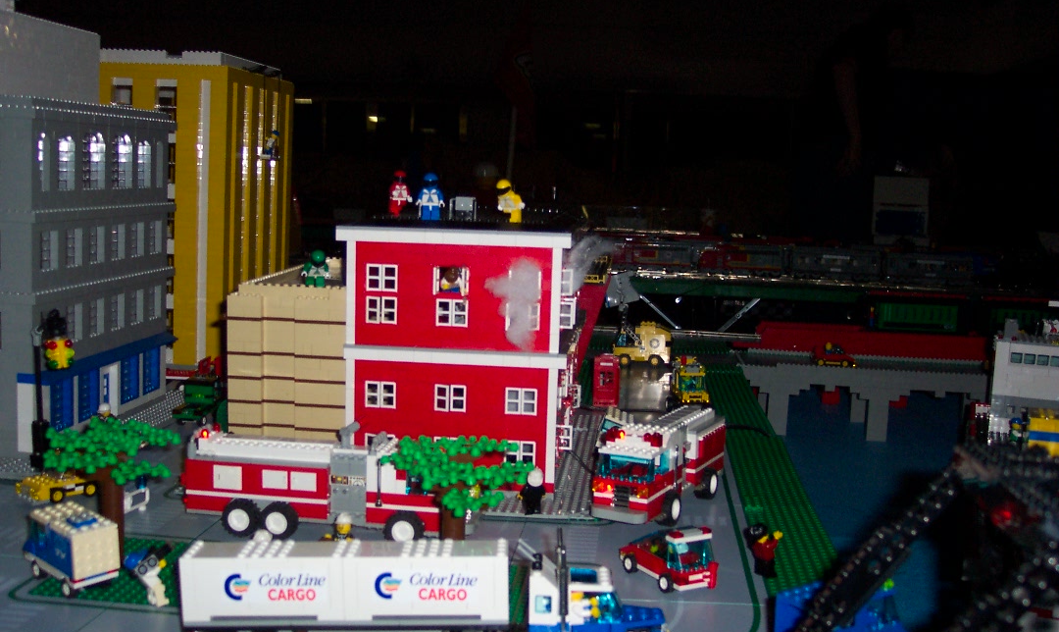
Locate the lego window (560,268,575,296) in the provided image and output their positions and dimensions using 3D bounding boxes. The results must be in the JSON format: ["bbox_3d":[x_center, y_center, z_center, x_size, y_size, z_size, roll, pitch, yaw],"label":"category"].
[{"bbox_3d":[0.033,-0.030,1.016,0.015,0.025,0.004,1,7,-3],"label":"lego window"}]

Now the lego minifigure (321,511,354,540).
[{"bbox_3d":[-0.141,0.169,0.841,0.027,0.043,0.018,4,8,15],"label":"lego minifigure"}]

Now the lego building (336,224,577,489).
[{"bbox_3d":[-0.056,0.029,1.121,0.208,0.254,0.265,2,7,6],"label":"lego building"}]

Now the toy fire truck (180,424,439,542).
[{"bbox_3d":[-0.161,0.132,0.914,0.238,0.095,0.050,3,7,8],"label":"toy fire truck"}]

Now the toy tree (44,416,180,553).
[{"bbox_3d":[-0.310,0.132,0.833,0.107,0.107,0.098,2,7,6],"label":"toy tree"}]

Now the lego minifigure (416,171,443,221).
[{"bbox_3d":[-0.090,-0.107,1.010,0.026,0.043,0.016,1,7,-3],"label":"lego minifigure"}]

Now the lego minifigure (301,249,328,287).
[{"bbox_3d":[-0.210,-0.043,1.098,0.026,0.042,0.016,1,7,-7],"label":"lego minifigure"}]

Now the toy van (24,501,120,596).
[{"bbox_3d":[-0.329,0.165,0.801,0.080,0.049,0.036,8,10,41],"label":"toy van"}]

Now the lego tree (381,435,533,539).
[{"bbox_3d":[-0.056,0.140,0.827,0.112,0.107,0.100,2,7,6],"label":"lego tree"}]

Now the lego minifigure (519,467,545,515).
[{"bbox_3d":[0.003,0.152,0.978,0.025,0.043,0.017,1,7,-7],"label":"lego minifigure"}]

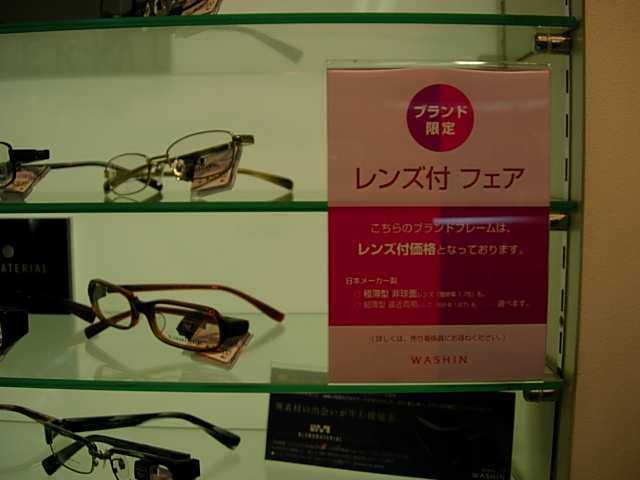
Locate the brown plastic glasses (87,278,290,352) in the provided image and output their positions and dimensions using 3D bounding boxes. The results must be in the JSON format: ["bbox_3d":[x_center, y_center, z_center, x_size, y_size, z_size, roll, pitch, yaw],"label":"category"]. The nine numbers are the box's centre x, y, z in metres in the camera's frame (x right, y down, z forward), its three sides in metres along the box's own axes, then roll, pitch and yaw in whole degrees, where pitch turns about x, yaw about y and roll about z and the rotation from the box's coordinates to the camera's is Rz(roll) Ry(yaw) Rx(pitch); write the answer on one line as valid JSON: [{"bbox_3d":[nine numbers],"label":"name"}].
[{"bbox_3d":[-0.104,0.052,0.565,0.149,0.055,0.115,11,20,29],"label":"brown plastic glasses"}]

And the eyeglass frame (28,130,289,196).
[{"bbox_3d":[-0.088,-0.051,0.541,0.147,0.039,0.112,-8,-3,31],"label":"eyeglass frame"}]

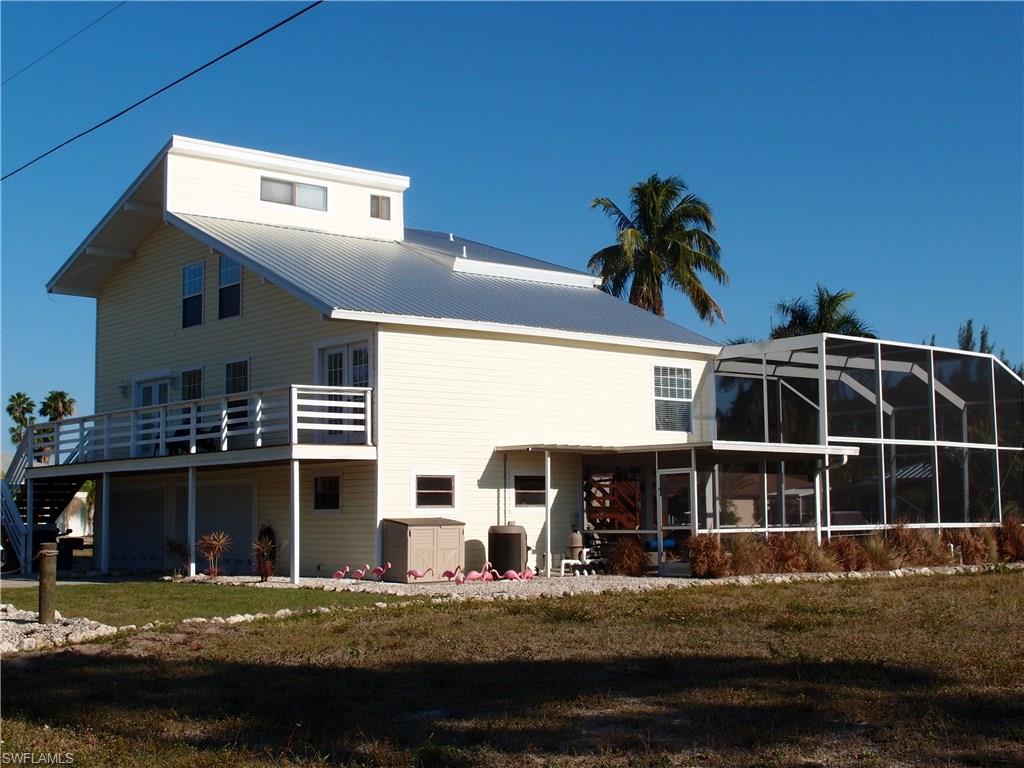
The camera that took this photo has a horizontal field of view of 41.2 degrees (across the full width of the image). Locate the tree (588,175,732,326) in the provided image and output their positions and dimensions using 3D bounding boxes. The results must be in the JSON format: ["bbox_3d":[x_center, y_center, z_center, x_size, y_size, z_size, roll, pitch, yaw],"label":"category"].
[{"bbox_3d":[5.412,-0.894,49.626,5.144,13.621,5.144,-1,-5,6],"label":"tree"}]

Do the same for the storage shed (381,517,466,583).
[{"bbox_3d":[-1.655,3.115,25.602,1.307,1.171,0.809,4,-7,-39],"label":"storage shed"}]

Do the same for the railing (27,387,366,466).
[{"bbox_3d":[-7.524,1.133,30.366,1.786,1.105,13.300,4,-7,-39],"label":"railing"}]

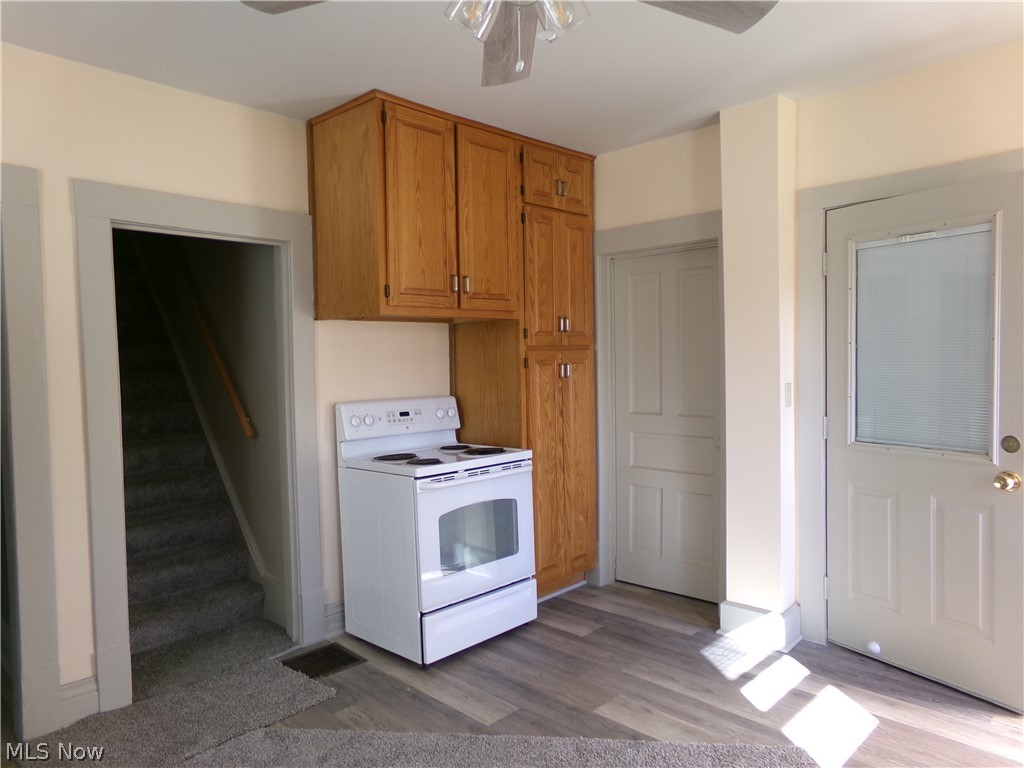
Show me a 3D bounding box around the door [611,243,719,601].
[{"bbox_3d":[0.890,0.229,4.091,0.689,1.953,0.040,1,3,42],"label":"door"}]

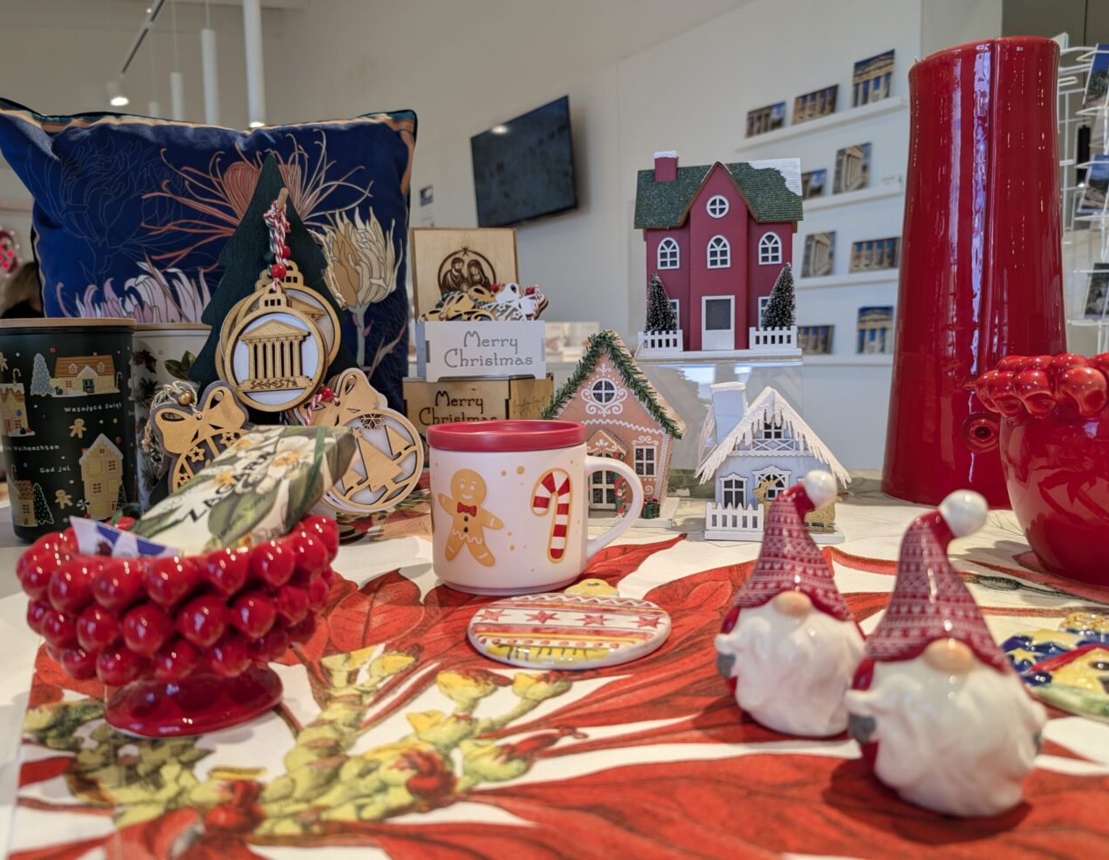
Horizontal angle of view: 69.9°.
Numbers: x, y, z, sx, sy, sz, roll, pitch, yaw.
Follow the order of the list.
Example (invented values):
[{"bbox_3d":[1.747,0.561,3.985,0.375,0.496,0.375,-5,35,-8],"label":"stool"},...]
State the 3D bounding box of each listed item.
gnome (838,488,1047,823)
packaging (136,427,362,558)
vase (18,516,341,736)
[{"bbox_3d":[0.119,0.061,0.240,0.060,0.088,0.054,1,5,19],"label":"gnome"},{"bbox_3d":[-0.113,0.029,0.300,0.043,0.026,0.094,6,19,-3],"label":"packaging"},{"bbox_3d":[-0.132,0.068,0.289,0.105,0.069,0.105,-1,5,0],"label":"vase"}]

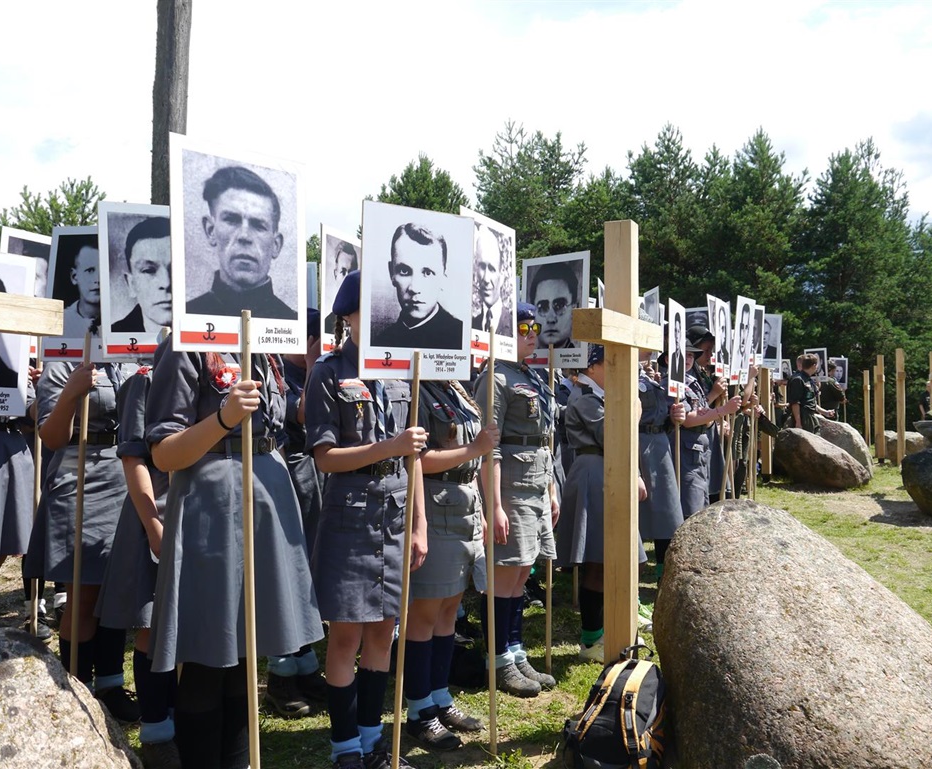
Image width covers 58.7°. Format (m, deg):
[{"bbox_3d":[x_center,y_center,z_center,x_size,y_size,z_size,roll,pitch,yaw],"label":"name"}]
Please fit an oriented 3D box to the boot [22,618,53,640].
[{"bbox_3d":[-2.235,1.262,4.330,0.270,0.115,0.100,0,-1,44],"label":"boot"}]

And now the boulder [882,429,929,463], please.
[{"bbox_3d":[8.000,1.120,15.100,0.980,0.620,0.750,0,-1,24],"label":"boulder"}]

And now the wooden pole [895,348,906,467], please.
[{"bbox_3d":[7.400,0.396,14.100,0.135,2.020,0.135,0,-1,29],"label":"wooden pole"}]

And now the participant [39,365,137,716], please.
[{"bbox_3d":[-1.520,0.475,3.320,0.400,1.670,0.480,0,-1,42],"label":"participant"}]

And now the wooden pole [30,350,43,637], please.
[{"bbox_3d":[-1.840,0.540,3.550,0.026,1.520,0.026,2,-1,-40],"label":"wooden pole"}]

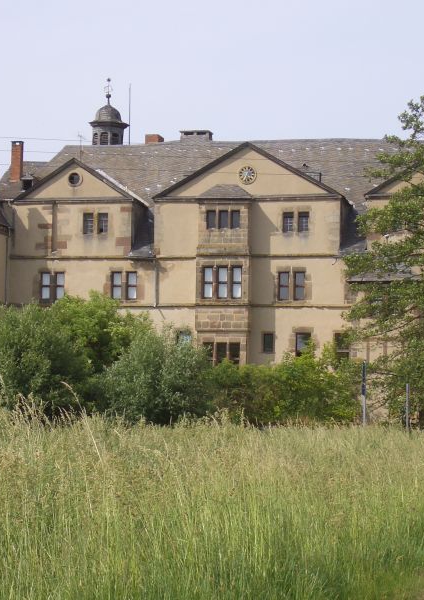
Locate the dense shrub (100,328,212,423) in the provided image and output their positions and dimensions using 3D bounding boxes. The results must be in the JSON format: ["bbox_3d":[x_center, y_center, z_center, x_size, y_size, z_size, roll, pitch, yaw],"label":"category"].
[{"bbox_3d":[-1.881,2.789,57.408,3.766,3.667,3.500,0,-3,0],"label":"dense shrub"}]

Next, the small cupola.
[{"bbox_3d":[-7.663,-13.848,126.621,2.800,5.145,2.800,0,-3,15],"label":"small cupola"}]

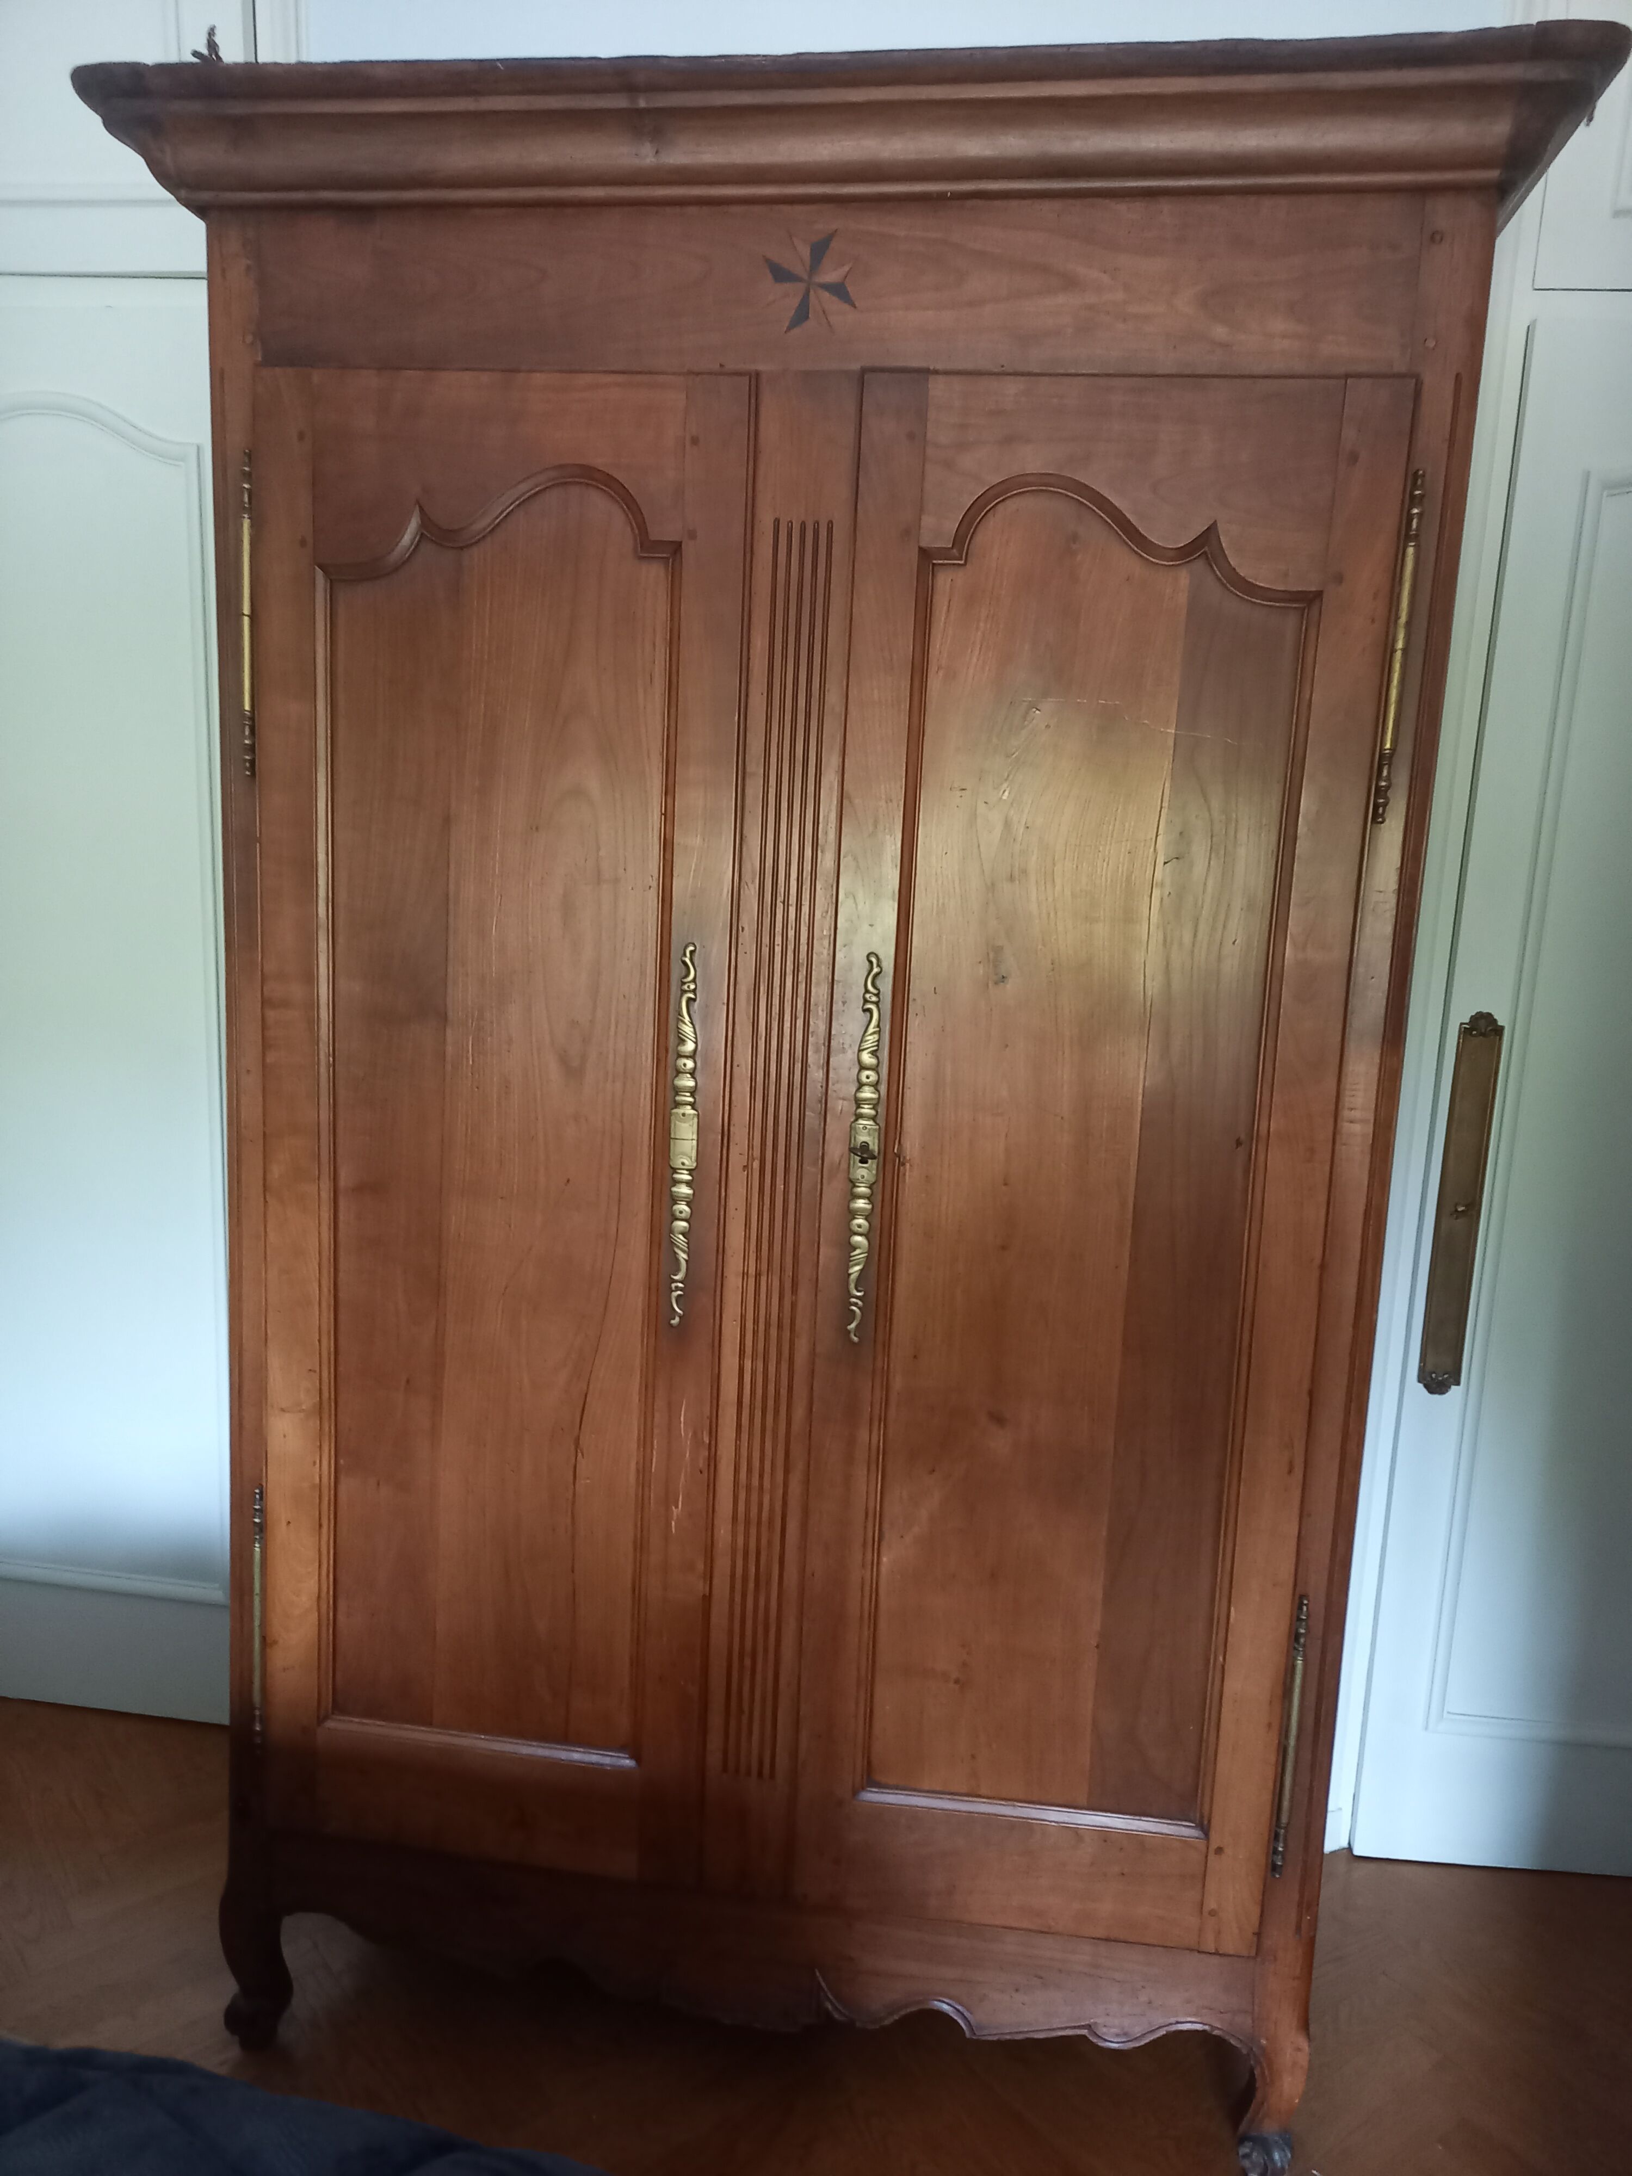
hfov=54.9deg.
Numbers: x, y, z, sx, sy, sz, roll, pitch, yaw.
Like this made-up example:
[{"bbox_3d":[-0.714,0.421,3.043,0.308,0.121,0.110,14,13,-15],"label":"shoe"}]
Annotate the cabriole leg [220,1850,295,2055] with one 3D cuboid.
[{"bbox_3d":[-0.644,0.998,1.837,0.077,0.248,0.085,4,9,7],"label":"cabriole leg"}]

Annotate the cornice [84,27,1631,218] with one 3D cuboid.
[{"bbox_3d":[0.027,-0.894,1.661,1.351,0.099,0.612,4,9,7],"label":"cornice"}]

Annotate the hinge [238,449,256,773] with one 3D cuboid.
[{"bbox_3d":[-0.570,-0.472,1.573,0.014,0.318,0.017,4,9,7],"label":"hinge"}]

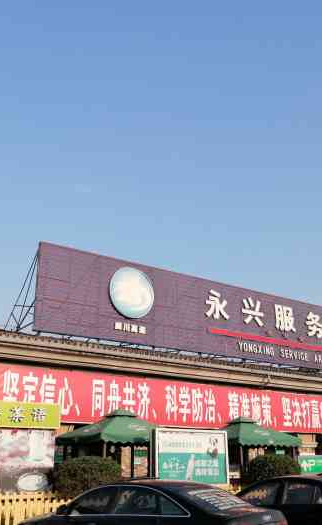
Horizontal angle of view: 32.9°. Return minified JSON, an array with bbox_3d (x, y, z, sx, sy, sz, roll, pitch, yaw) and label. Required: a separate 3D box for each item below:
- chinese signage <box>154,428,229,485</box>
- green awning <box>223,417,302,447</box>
[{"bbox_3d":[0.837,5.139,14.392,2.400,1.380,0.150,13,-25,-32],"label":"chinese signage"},{"bbox_3d":[3.033,6.258,20.146,2.890,1.079,2.890,13,-25,-32],"label":"green awning"}]

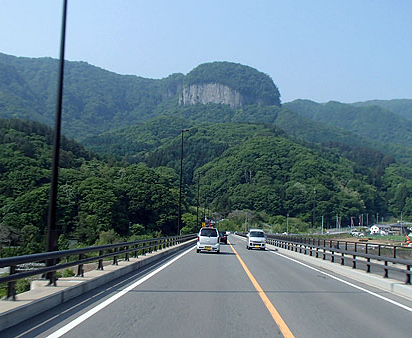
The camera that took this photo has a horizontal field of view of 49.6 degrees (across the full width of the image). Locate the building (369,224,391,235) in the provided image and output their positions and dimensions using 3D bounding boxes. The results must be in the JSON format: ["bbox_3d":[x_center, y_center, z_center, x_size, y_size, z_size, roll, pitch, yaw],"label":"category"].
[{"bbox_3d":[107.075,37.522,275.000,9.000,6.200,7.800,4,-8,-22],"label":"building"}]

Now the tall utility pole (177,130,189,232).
[{"bbox_3d":[-2.280,1.793,45.211,0.900,11.200,0.300,1,-7,0],"label":"tall utility pole"}]

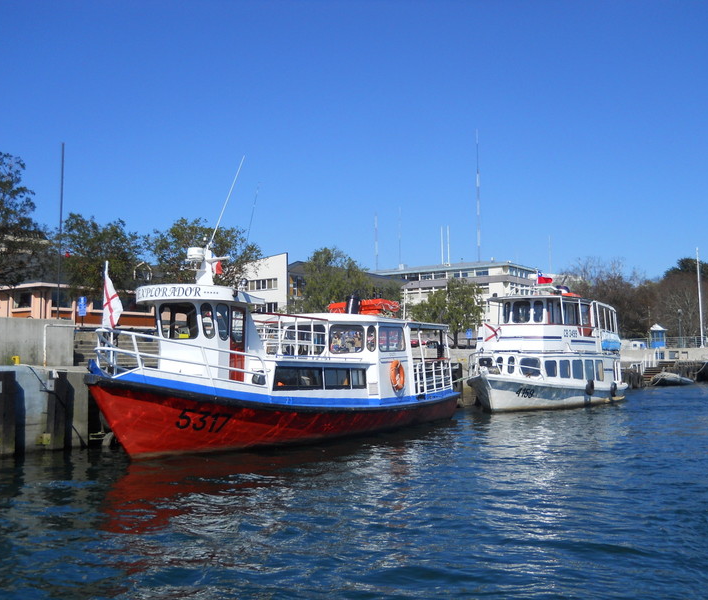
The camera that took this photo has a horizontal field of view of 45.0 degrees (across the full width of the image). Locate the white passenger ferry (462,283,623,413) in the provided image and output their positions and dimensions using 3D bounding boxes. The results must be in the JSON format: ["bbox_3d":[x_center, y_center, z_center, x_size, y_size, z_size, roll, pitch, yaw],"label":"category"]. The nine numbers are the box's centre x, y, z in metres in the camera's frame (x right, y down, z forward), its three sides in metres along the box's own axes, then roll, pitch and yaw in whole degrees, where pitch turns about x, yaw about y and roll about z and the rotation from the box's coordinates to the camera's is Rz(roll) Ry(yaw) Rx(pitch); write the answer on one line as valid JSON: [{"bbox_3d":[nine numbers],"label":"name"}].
[{"bbox_3d":[7.410,1.799,33.978,3.400,4.798,11.611,-3,-4,34],"label":"white passenger ferry"}]

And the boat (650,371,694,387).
[{"bbox_3d":[19.107,4.748,51.301,1.700,0.850,4.300,-3,-5,41],"label":"boat"}]

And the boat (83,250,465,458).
[{"bbox_3d":[-1.386,1.234,22.520,3.800,4.657,13.860,-3,-4,34],"label":"boat"}]

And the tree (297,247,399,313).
[{"bbox_3d":[-0.448,-0.138,61.718,6.980,7.489,6.980,0,-3,0],"label":"tree"}]

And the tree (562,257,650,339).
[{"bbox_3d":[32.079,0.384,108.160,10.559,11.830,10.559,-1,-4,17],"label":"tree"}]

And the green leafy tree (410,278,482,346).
[{"bbox_3d":[8.147,1.378,74.932,6.305,6.545,6.305,-1,-3,6],"label":"green leafy tree"}]

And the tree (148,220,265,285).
[{"bbox_3d":[-8.834,-1.029,50.430,6.820,7.613,6.820,0,-3,-10],"label":"tree"}]

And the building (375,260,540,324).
[{"bbox_3d":[17.924,2.079,153.212,27.500,15.023,12.000,-3,-4,37],"label":"building"}]

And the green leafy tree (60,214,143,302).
[{"bbox_3d":[-13.191,-1.065,44.535,4.256,6.830,4.256,1,-4,-17],"label":"green leafy tree"}]

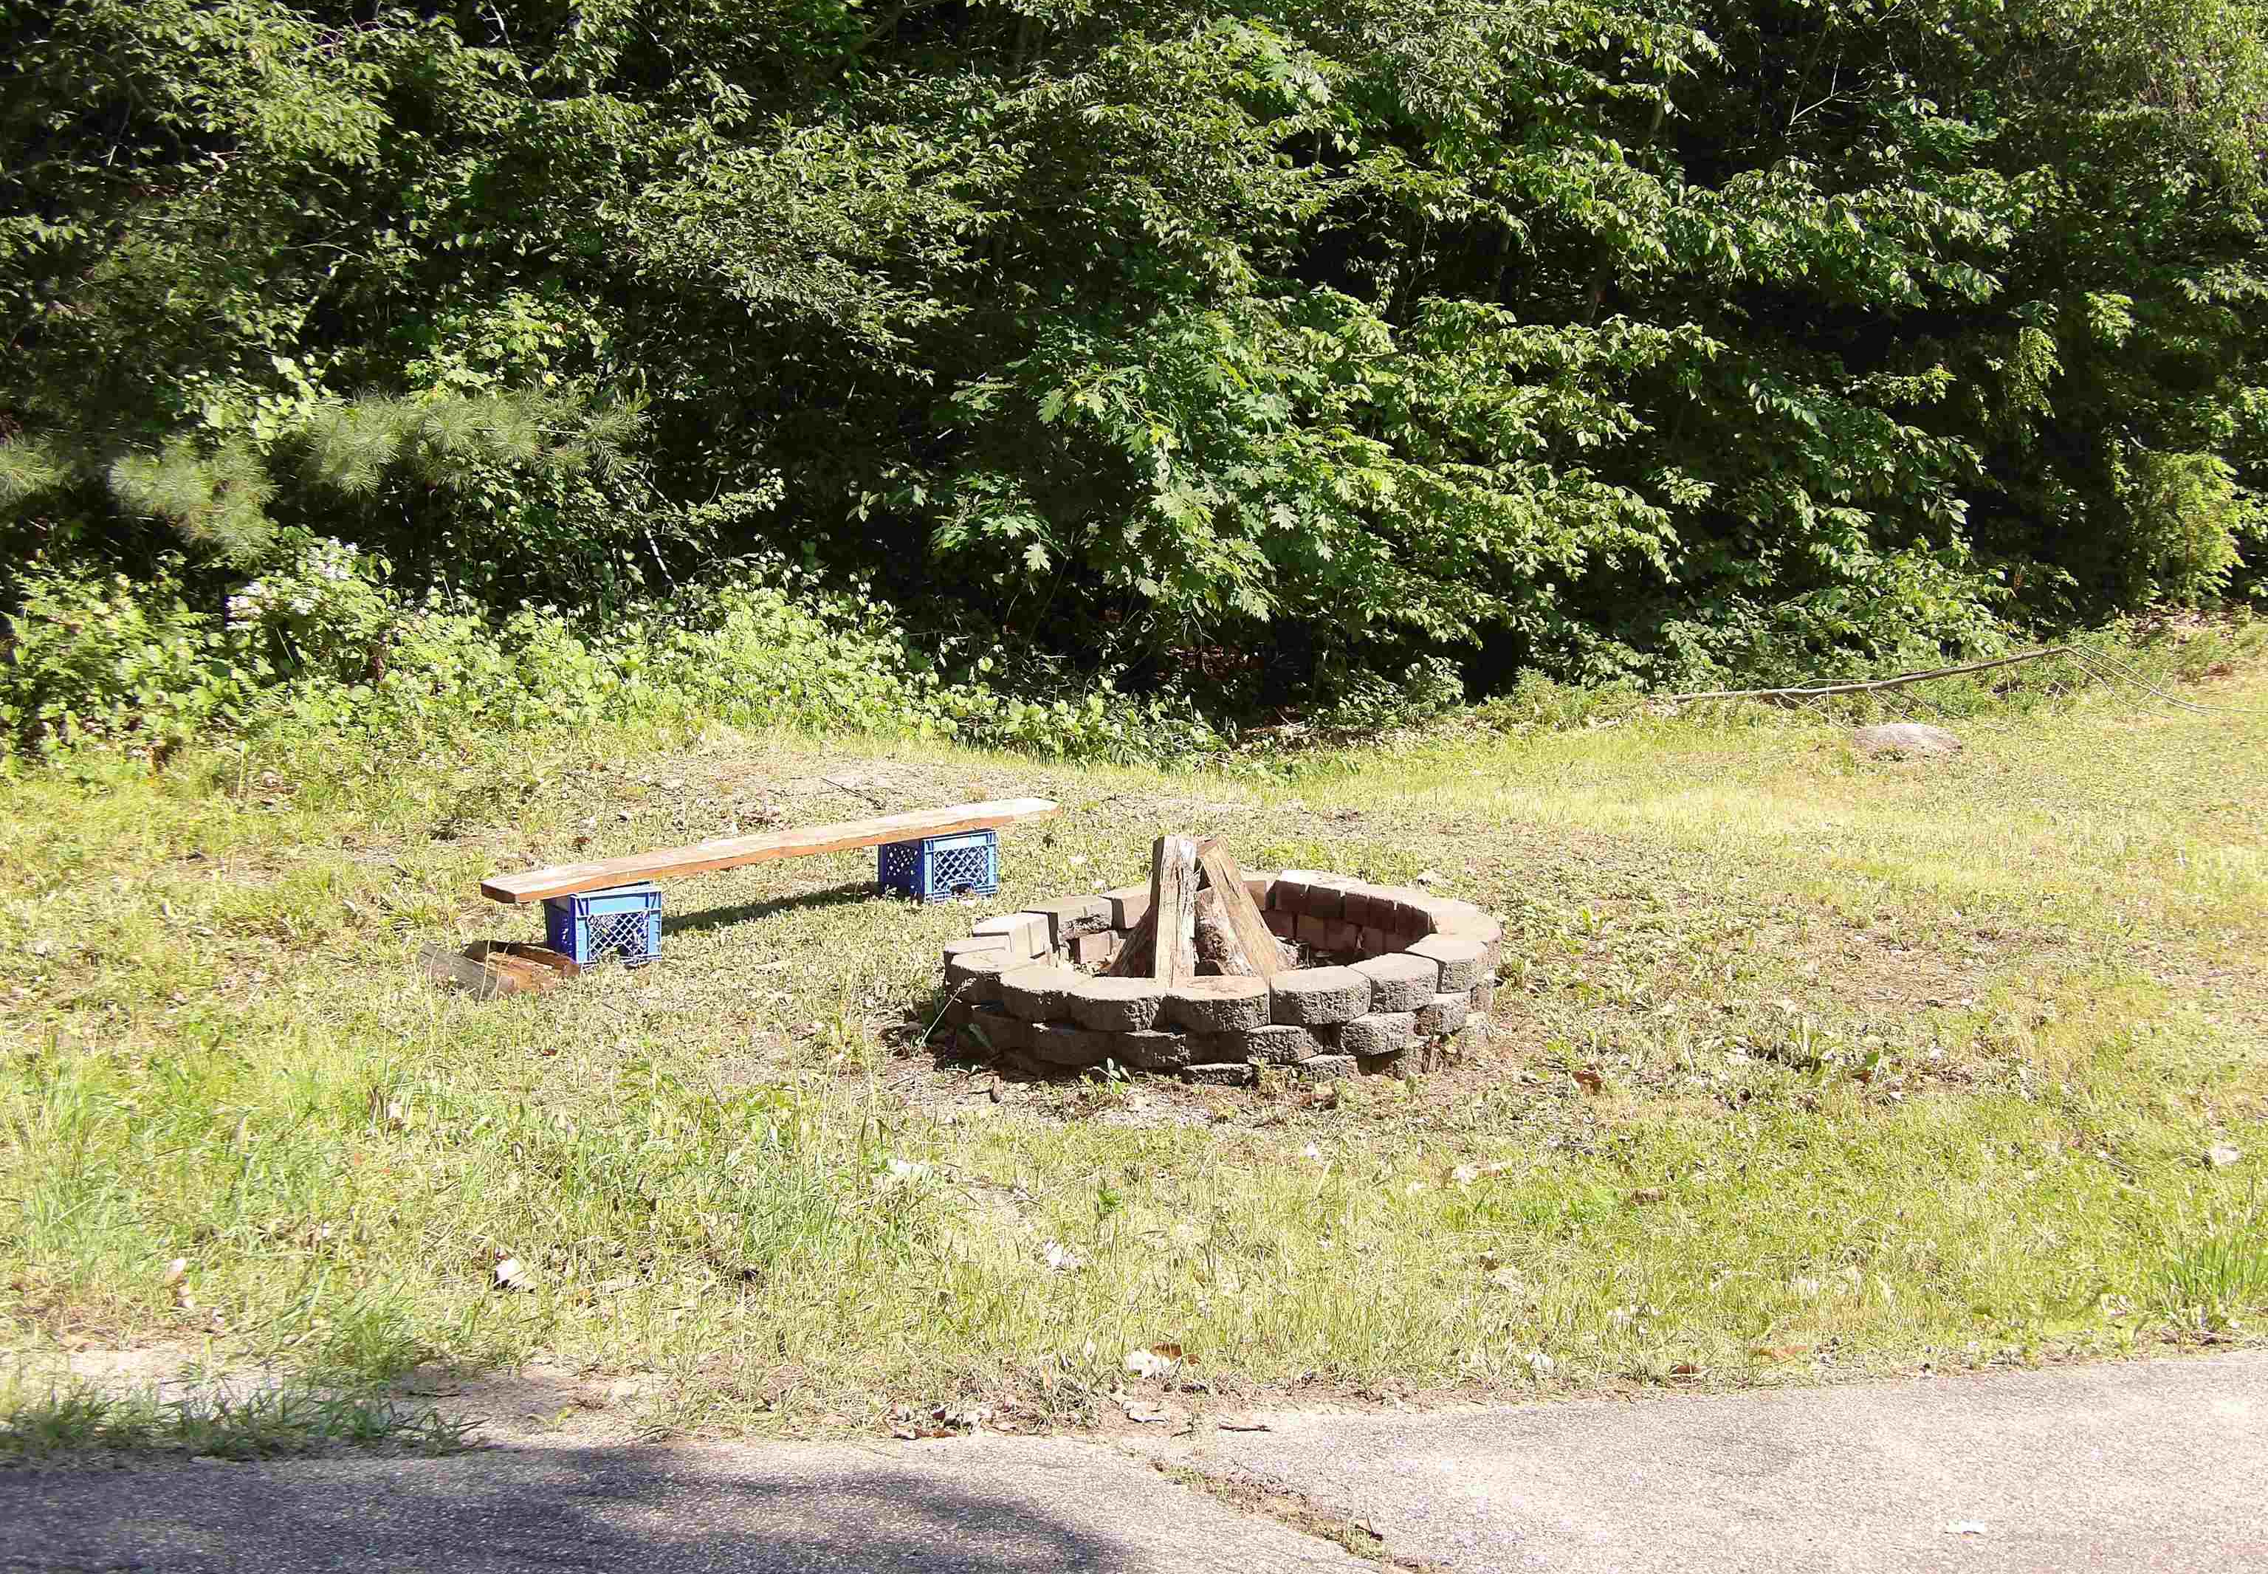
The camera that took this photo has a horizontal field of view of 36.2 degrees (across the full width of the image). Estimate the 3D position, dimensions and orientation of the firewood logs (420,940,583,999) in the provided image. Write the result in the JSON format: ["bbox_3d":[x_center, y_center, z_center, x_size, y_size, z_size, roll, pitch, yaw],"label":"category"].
[{"bbox_3d":[-2.271,0.654,12.450,0.360,0.100,0.580,-9,12,-33],"label":"firewood logs"}]

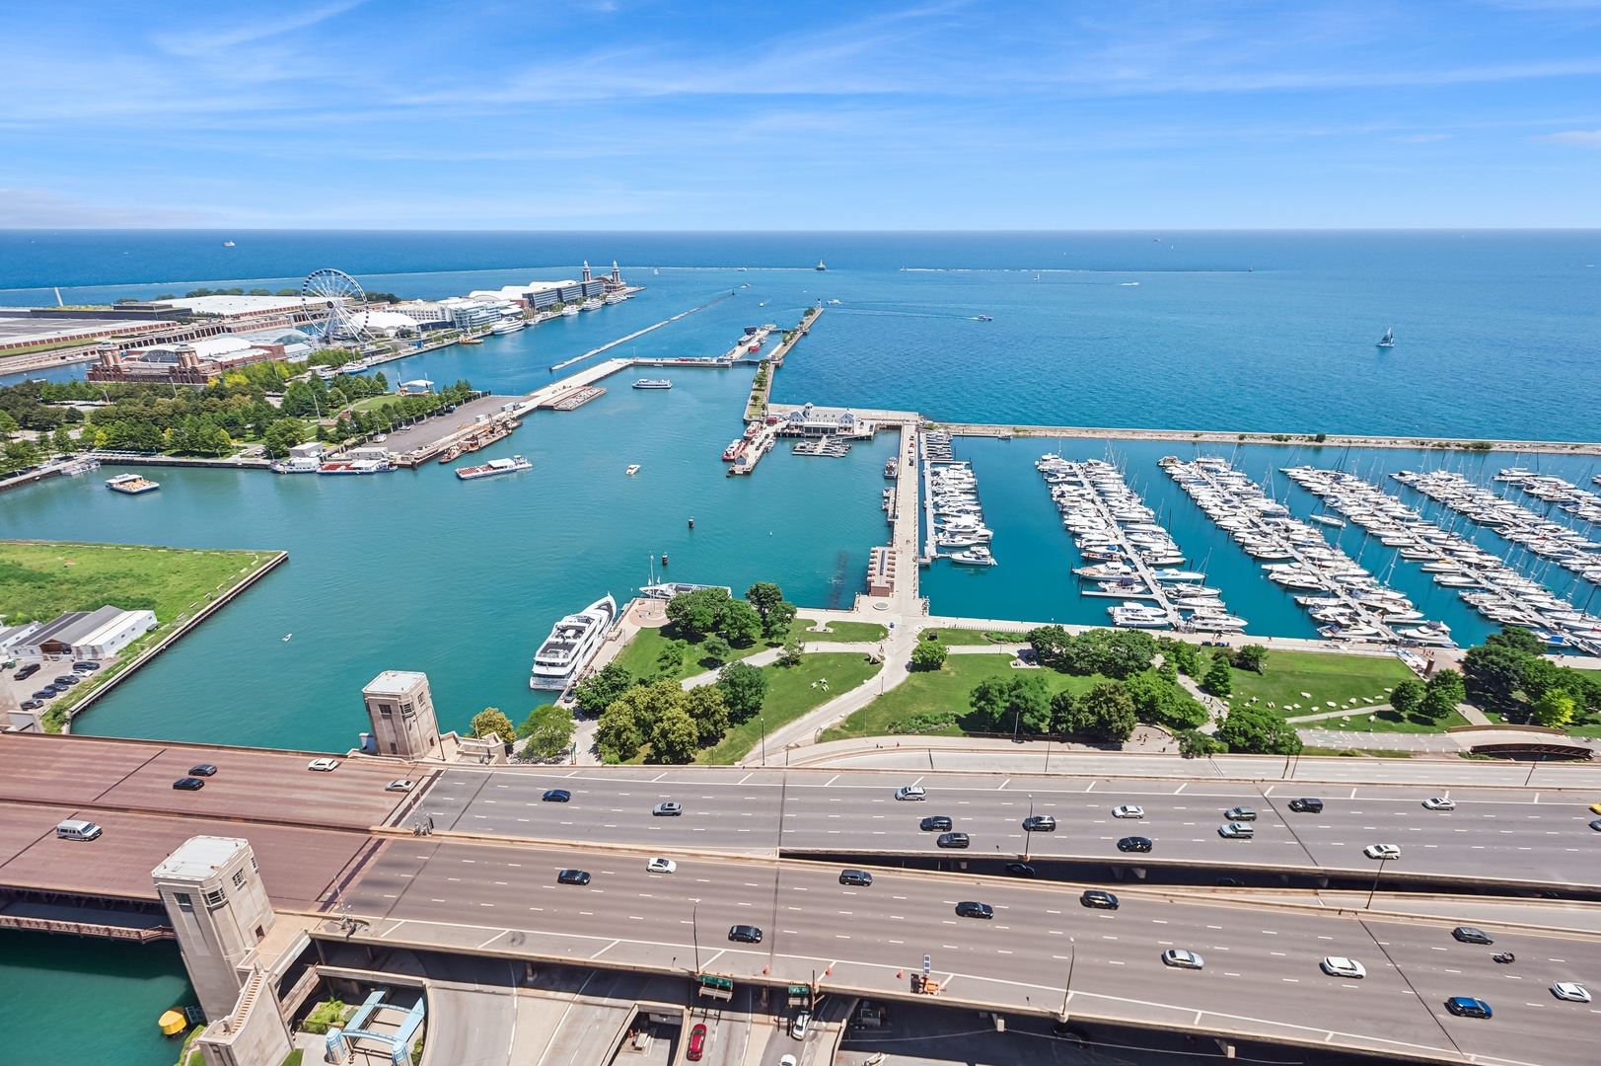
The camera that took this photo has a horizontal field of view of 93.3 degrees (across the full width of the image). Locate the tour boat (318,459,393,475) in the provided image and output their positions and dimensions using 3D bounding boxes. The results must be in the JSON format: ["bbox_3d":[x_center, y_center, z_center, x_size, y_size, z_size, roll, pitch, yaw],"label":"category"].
[{"bbox_3d":[-200.780,-30.330,342.600,28.500,5.300,8.600,-1,22,-3],"label":"tour boat"}]

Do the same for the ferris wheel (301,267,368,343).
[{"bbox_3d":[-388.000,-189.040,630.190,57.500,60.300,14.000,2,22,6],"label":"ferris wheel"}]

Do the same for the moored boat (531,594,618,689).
[{"bbox_3d":[-57.960,25.310,199.660,9.200,9.800,41.500,3,22,7],"label":"moored boat"}]

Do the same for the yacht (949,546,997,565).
[{"bbox_3d":[57.360,7.360,249.970,14.000,5.200,4.500,3,22,8],"label":"yacht"}]

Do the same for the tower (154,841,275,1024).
[{"bbox_3d":[-77.300,53.990,102.640,8.300,25.700,7.100,2,22,5],"label":"tower"}]

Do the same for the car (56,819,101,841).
[{"bbox_3d":[-112.810,46.480,118.070,5.400,2.200,2.000,2,22,5],"label":"car"}]

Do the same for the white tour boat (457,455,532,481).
[{"bbox_3d":[-139.080,-30.270,341.790,30.000,5.800,9.300,-14,26,-30],"label":"white tour boat"}]

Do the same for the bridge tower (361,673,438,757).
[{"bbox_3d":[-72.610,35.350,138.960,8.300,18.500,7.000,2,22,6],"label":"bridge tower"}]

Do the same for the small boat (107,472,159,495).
[{"bbox_3d":[-284.220,-21.450,321.140,20.800,5.000,9.400,10,24,24],"label":"small boat"}]

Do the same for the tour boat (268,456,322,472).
[{"bbox_3d":[-229.100,-31.100,343.690,21.300,5.900,6.000,1,22,2],"label":"tour boat"}]

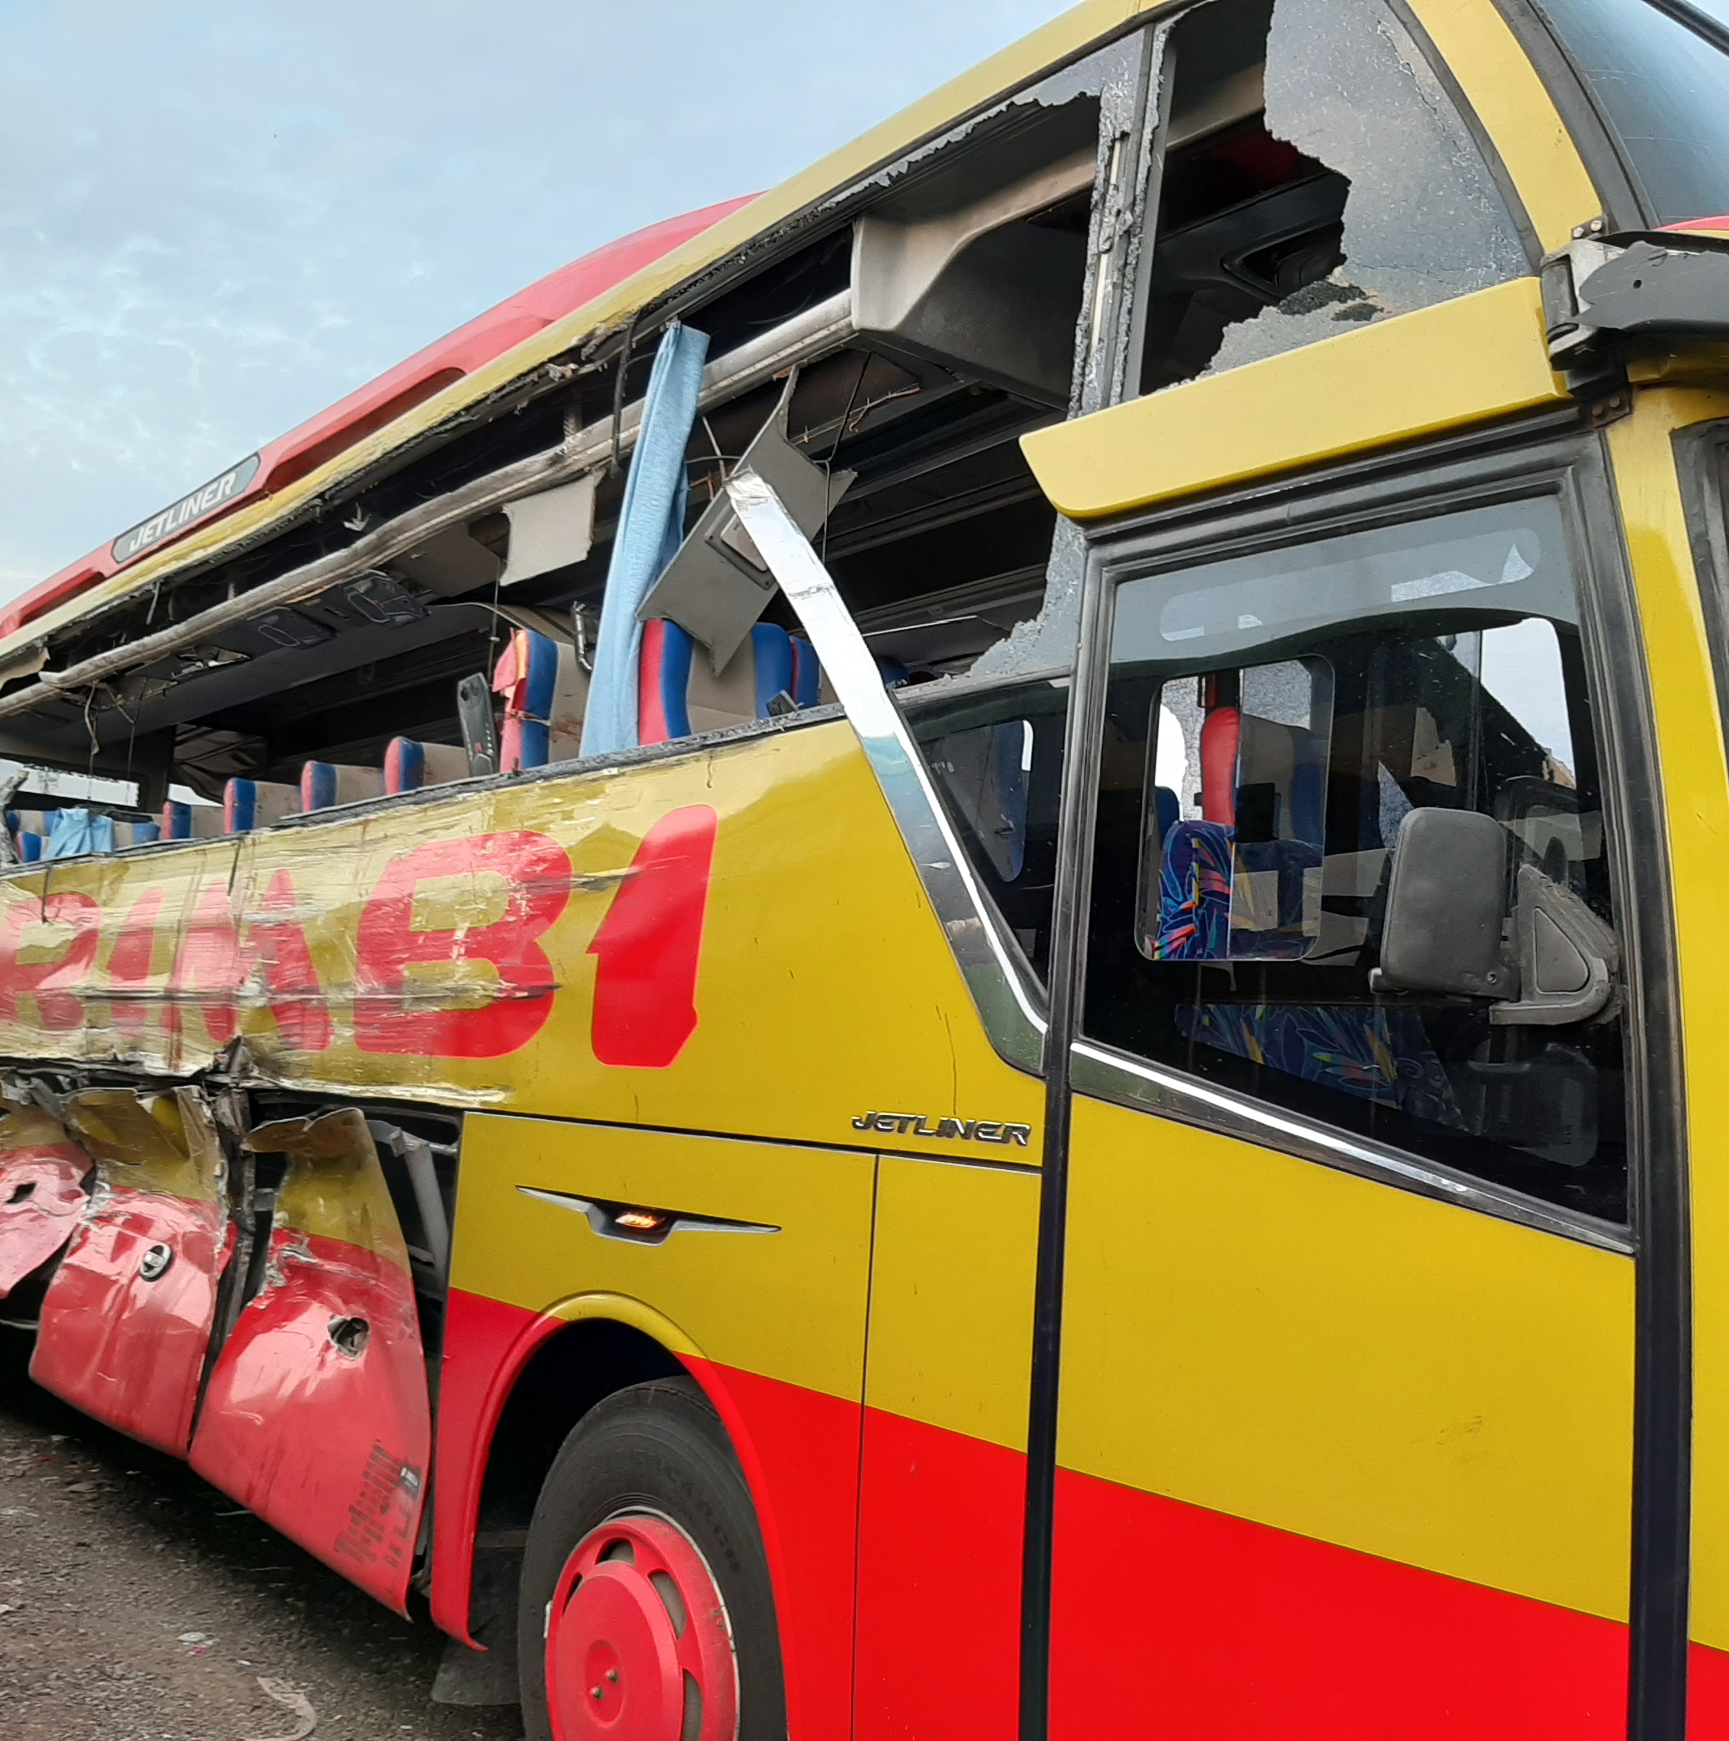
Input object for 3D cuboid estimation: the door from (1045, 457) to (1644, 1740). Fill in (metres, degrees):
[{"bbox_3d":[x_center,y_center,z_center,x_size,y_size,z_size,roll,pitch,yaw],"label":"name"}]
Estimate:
[{"bbox_3d":[0.575,0.435,2.175,0.100,1.860,0.860,8,-8,-39],"label":"door"}]

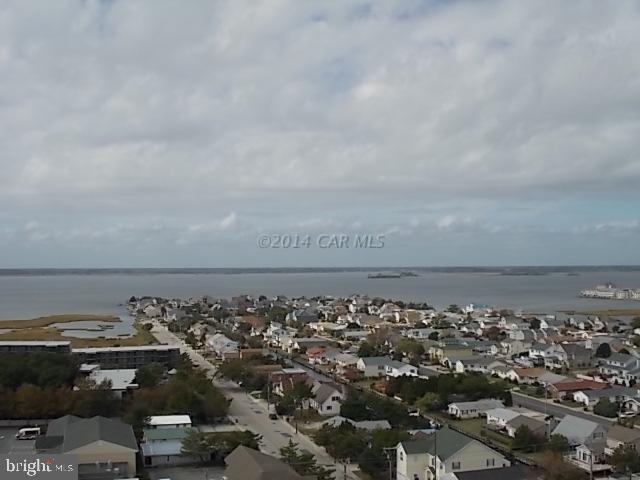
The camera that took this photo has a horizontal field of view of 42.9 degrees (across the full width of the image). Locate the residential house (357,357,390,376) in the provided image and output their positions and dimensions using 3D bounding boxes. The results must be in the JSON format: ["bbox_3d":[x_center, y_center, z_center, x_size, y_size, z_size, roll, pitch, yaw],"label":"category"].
[{"bbox_3d":[20.020,47.180,303.960,10.000,6.500,8.000,0,-2,-18],"label":"residential house"}]

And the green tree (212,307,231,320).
[{"bbox_3d":[-77.889,59.031,643.212,12.000,10.000,11.640,0,-2,0],"label":"green tree"}]

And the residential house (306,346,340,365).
[{"bbox_3d":[1.810,49.140,343.740,12.000,5.400,9.000,0,-2,-18],"label":"residential house"}]

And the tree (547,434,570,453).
[{"bbox_3d":[54.151,46.146,184.705,5.180,4.010,4.980,-1,-2,16],"label":"tree"}]

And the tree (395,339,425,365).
[{"bbox_3d":[38.061,47.592,345.955,12.700,10.550,12.220,0,-2,6],"label":"tree"}]

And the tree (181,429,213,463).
[{"bbox_3d":[-27.090,45.029,178.426,7.000,7.700,6.790,0,-2,0],"label":"tree"}]

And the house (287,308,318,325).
[{"bbox_3d":[-13.454,58.173,624.338,18.000,9.800,13.500,0,-2,-21],"label":"house"}]

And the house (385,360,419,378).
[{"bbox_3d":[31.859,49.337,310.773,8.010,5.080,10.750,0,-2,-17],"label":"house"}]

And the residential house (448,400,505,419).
[{"bbox_3d":[45.043,48.111,233.990,14.300,4.300,7.500,0,-2,-15],"label":"residential house"}]

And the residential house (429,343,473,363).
[{"bbox_3d":[54.890,47.380,338.330,13.300,8.000,9.000,0,-2,-18],"label":"residential house"}]

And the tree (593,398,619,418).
[{"bbox_3d":[81.160,47.054,230.586,6.500,5.800,6.300,0,-2,0],"label":"tree"}]

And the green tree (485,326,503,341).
[{"bbox_3d":[91.770,50.100,432.520,9.500,8.400,9.500,0,-2,0],"label":"green tree"}]

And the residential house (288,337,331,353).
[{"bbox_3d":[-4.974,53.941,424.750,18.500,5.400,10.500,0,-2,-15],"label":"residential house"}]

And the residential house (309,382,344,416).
[{"bbox_3d":[2.050,47.139,241.543,7.600,7.200,13.000,0,-2,-15],"label":"residential house"}]

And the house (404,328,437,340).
[{"bbox_3d":[54.840,52.200,448.180,15.000,5.600,9.000,0,-2,-18],"label":"house"}]

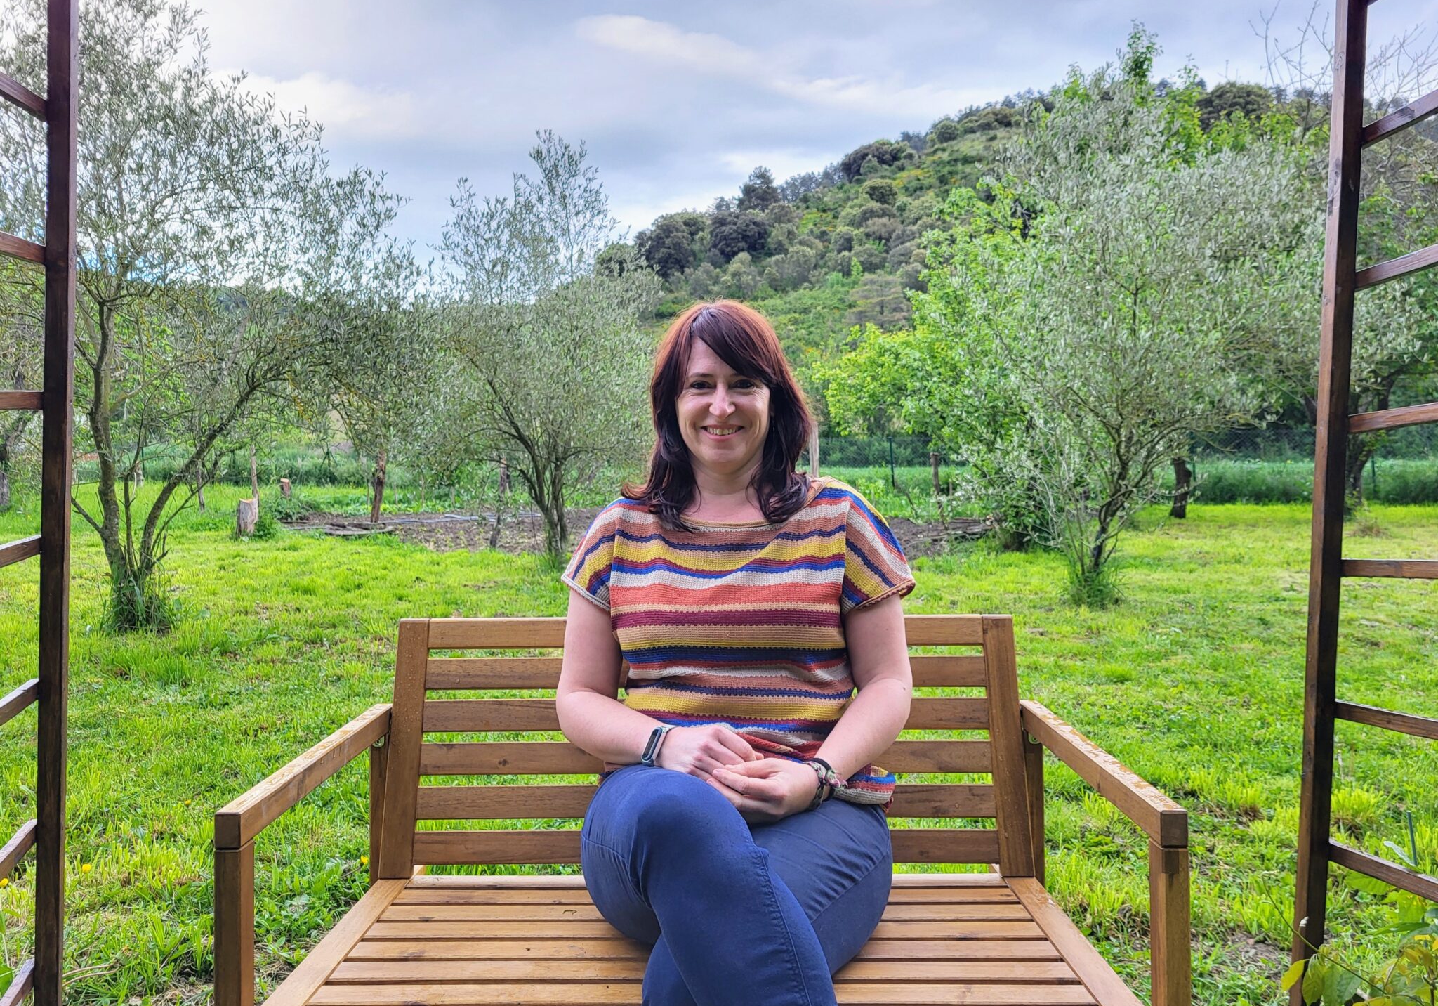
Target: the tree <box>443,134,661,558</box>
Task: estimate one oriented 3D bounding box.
[{"bbox_3d":[-2.049,-1.886,13.000,2.650,5.000,2.600,0,2,-9],"label":"tree"}]

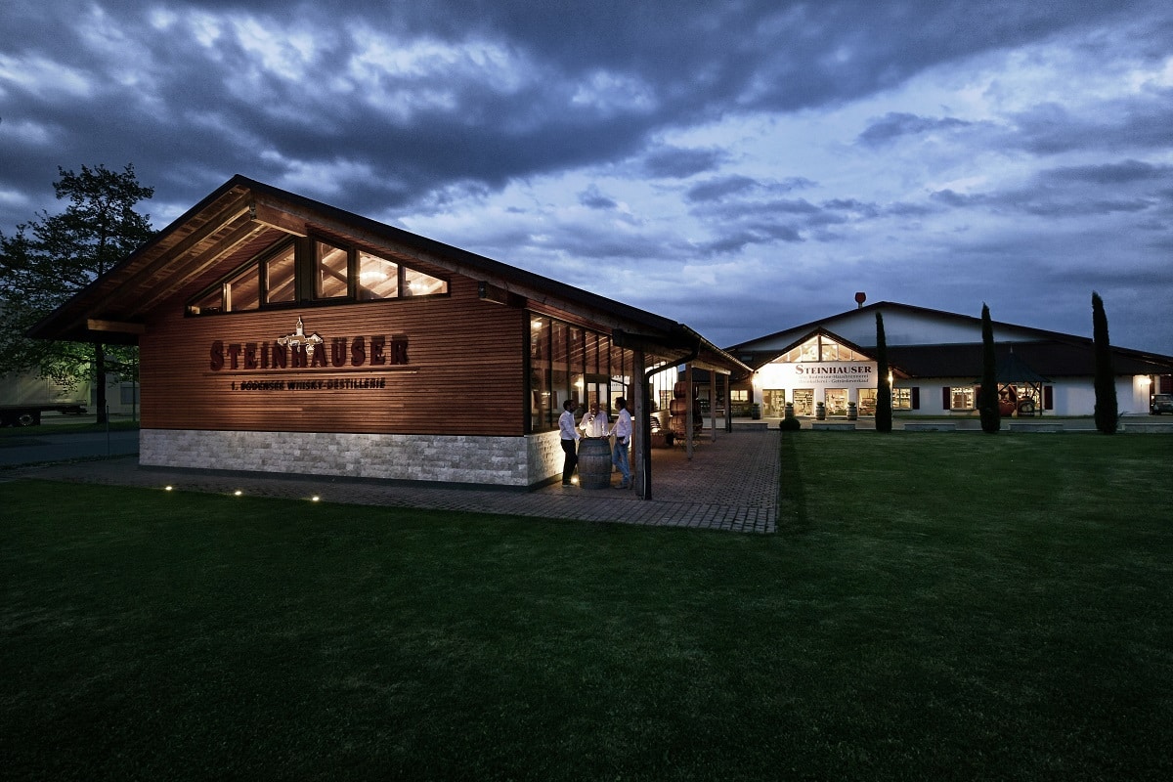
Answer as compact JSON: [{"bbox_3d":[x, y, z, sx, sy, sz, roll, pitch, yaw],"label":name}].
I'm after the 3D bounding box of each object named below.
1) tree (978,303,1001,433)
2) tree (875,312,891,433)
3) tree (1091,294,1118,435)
[{"bbox_3d":[17.704,-0.991,24.300,0.800,5.700,0.800,-1,0,17],"label":"tree"},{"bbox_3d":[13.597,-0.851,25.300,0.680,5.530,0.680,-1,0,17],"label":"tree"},{"bbox_3d":[21.628,-1.158,23.100,0.900,5.960,0.900,-1,0,17],"label":"tree"}]

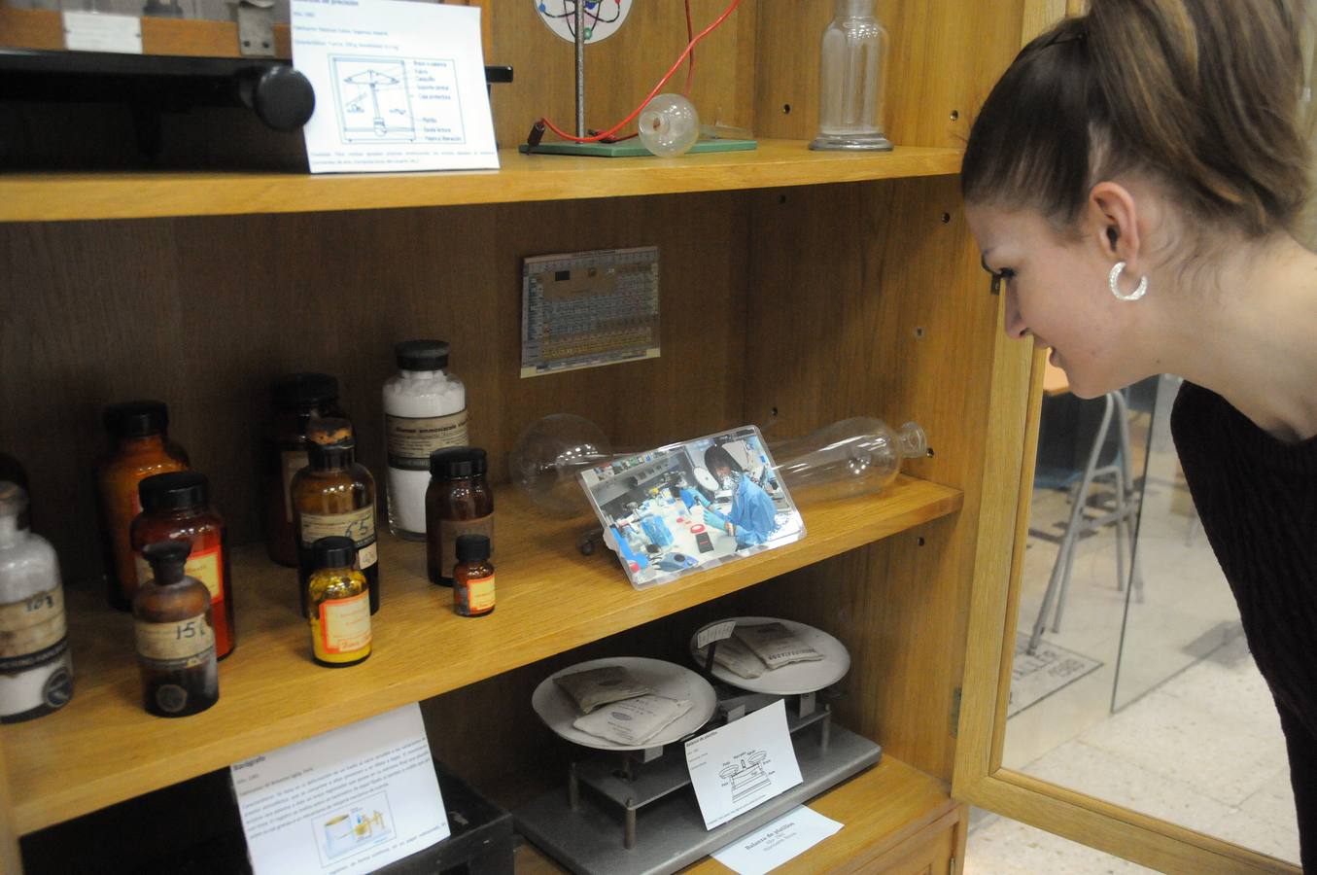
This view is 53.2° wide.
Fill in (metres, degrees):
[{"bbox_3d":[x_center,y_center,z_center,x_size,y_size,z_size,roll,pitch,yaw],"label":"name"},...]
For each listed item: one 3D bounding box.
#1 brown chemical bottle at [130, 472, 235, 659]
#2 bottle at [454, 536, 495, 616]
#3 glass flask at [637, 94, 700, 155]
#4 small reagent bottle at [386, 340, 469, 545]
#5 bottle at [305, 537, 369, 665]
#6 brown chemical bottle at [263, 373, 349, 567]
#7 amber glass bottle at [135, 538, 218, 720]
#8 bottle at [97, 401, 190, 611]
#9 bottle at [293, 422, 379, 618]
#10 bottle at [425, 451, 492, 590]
[{"bbox_3d":[-0.346,0.093,0.955,0.066,0.127,0.066,-3,16,-15],"label":"brown chemical bottle"},{"bbox_3d":[-0.147,0.109,1.044,0.033,0.059,0.033,1,15,0],"label":"bottle"},{"bbox_3d":[0.007,-0.268,1.133,0.054,0.054,0.069,6,16,17],"label":"glass flask"},{"bbox_3d":[-0.215,0.001,1.215,0.074,0.175,0.074,-6,17,-24],"label":"small reagent bottle"},{"bbox_3d":[-0.232,0.117,0.952,0.043,0.087,0.043,-7,17,-28],"label":"bottle"},{"bbox_3d":[-0.306,0.027,1.139,0.067,0.159,0.067,-4,16,-20],"label":"brown chemical bottle"},{"bbox_3d":[-0.322,0.125,0.873,0.049,0.110,0.049,-6,17,-26],"label":"amber glass bottle"},{"bbox_3d":[-0.406,0.053,1.033,0.061,0.159,0.061,11,18,31],"label":"bottle"},{"bbox_3d":[-0.253,0.064,1.024,0.062,0.152,0.062,-2,16,-14],"label":"bottle"},{"bbox_3d":[-0.169,0.066,1.111,0.056,0.106,0.056,1,15,0],"label":"bottle"}]

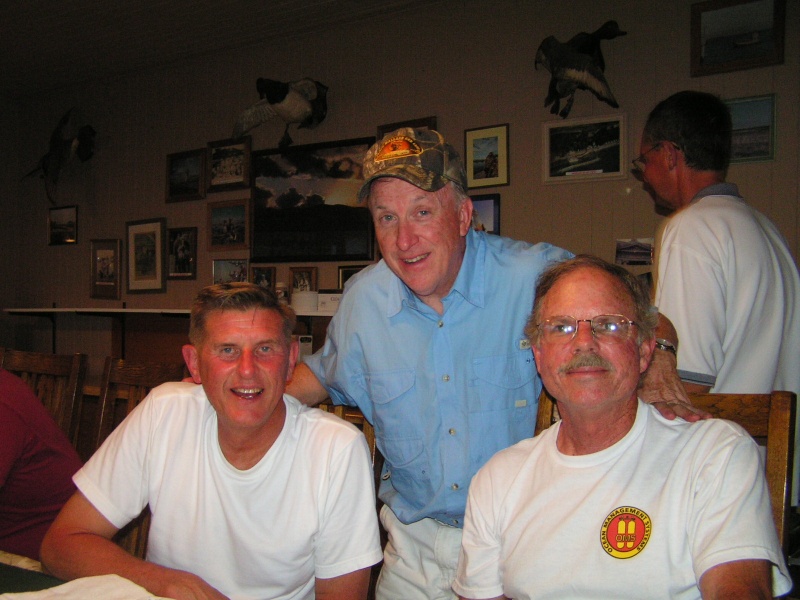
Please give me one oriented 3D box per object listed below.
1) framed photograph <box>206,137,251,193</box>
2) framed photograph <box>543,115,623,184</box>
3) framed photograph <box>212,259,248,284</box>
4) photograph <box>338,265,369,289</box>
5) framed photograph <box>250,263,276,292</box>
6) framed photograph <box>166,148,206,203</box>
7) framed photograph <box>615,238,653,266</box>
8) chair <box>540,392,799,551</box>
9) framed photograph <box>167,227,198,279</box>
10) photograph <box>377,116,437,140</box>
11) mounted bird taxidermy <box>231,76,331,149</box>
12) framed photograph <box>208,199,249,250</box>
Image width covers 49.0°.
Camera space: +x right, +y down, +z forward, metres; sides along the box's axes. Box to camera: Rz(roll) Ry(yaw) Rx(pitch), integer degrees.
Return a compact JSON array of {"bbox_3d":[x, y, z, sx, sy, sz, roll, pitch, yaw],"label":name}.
[{"bbox_3d":[-0.901,-0.709,4.617,0.322,0.273,0.025,0,0,35],"label":"framed photograph"},{"bbox_3d":[0.727,-0.586,3.457,0.355,0.243,0.025,0,0,36],"label":"framed photograph"},{"bbox_3d":[-0.886,-0.103,4.643,0.274,0.222,0.025,0,0,36],"label":"framed photograph"},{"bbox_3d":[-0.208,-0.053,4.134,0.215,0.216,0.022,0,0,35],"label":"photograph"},{"bbox_3d":[-0.695,-0.058,4.470,0.169,0.220,0.022,0,0,35],"label":"framed photograph"},{"bbox_3d":[-1.172,-0.677,4.804,0.325,0.272,0.025,0,0,35],"label":"framed photograph"},{"bbox_3d":[0.899,-0.185,3.372,0.150,0.100,0.014,0,0,35],"label":"framed photograph"},{"bbox_3d":[0.321,0.661,1.364,0.445,1.010,0.540,0,0,34],"label":"chair"},{"bbox_3d":[-1.196,-0.253,4.817,0.237,0.285,0.022,0,0,35],"label":"framed photograph"},{"bbox_3d":[0.028,-0.675,3.976,0.322,0.270,0.025,0,0,35],"label":"photograph"},{"bbox_3d":[-0.571,-0.896,4.198,0.420,0.320,0.360,0,0,12],"label":"mounted bird taxidermy"},{"bbox_3d":[-0.901,-0.394,4.657,0.319,0.260,0.025,0,0,36],"label":"framed photograph"}]

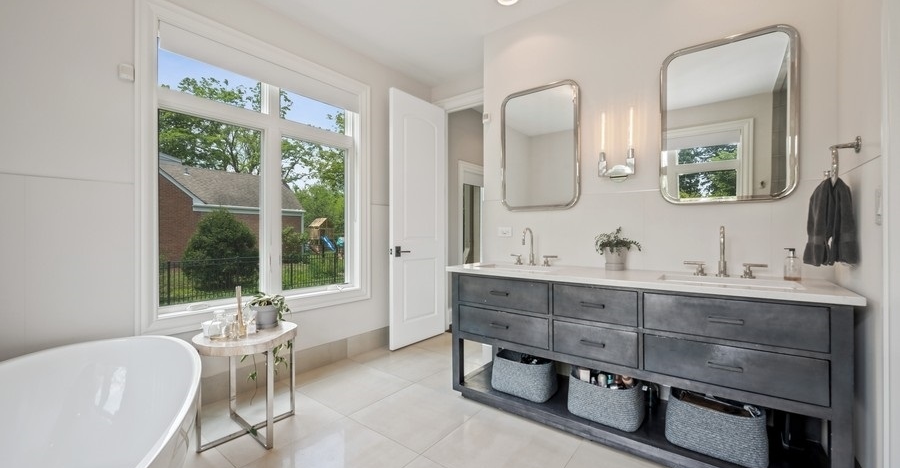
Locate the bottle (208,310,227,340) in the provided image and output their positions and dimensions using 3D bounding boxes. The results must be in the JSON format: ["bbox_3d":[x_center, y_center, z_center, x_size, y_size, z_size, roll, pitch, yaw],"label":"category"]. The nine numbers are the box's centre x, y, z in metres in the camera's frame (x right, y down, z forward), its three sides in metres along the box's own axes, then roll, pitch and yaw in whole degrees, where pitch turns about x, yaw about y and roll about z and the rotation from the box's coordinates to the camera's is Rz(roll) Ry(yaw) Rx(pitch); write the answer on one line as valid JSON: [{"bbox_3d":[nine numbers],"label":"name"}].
[{"bbox_3d":[-1.213,0.471,1.820,0.075,0.137,0.075,0,0,38],"label":"bottle"}]

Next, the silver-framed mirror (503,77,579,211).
[{"bbox_3d":[0.681,-0.648,2.692,0.618,0.932,0.045,0,0,37],"label":"silver-framed mirror"}]

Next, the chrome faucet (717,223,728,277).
[{"bbox_3d":[1.486,0.096,1.904,0.056,0.286,0.200,0,0,37],"label":"chrome faucet"}]

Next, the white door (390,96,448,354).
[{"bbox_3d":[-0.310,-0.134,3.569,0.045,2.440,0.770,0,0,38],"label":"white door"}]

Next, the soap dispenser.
[{"bbox_3d":[1.748,0.156,1.800,0.070,0.165,0.060,0,0,27],"label":"soap dispenser"}]

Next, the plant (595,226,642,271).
[{"bbox_3d":[1.036,0.095,2.170,0.245,0.266,0.215,0,0,38],"label":"plant"}]

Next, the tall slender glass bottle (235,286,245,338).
[{"bbox_3d":[-1.132,0.415,1.885,0.048,0.268,0.048,0,0,38],"label":"tall slender glass bottle"}]

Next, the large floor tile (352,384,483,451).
[{"bbox_3d":[-0.194,1.092,2.137,0.595,0.010,0.595,0,0,38],"label":"large floor tile"}]

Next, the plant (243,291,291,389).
[{"bbox_3d":[-1.091,0.625,2.077,0.240,0.570,0.250,0,0,37],"label":"plant"}]

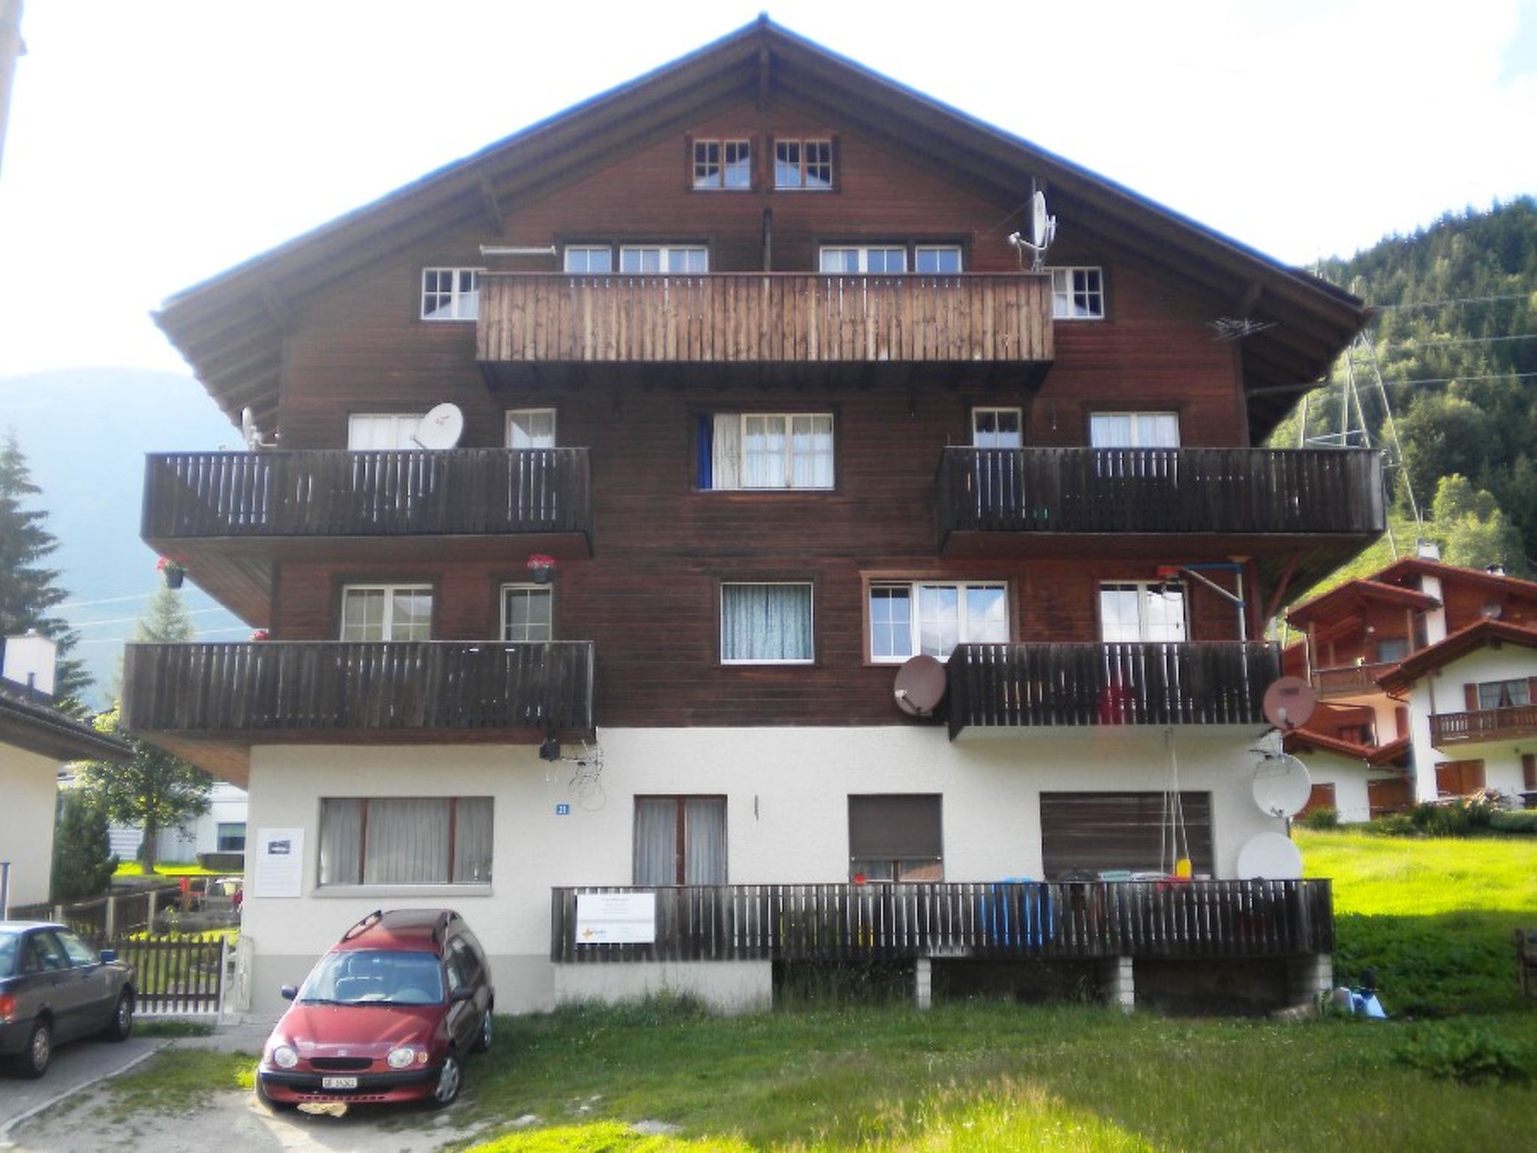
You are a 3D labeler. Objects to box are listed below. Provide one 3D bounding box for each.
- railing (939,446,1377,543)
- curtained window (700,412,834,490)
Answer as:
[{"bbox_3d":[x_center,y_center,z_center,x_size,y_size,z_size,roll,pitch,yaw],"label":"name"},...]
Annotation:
[{"bbox_3d":[5.175,-0.977,24.539,5.882,1.192,1.200,0,-15,-1],"label":"railing"},{"bbox_3d":[-0.016,-1.753,25.512,1.868,1.148,0.140,0,-14,-1],"label":"curtained window"}]

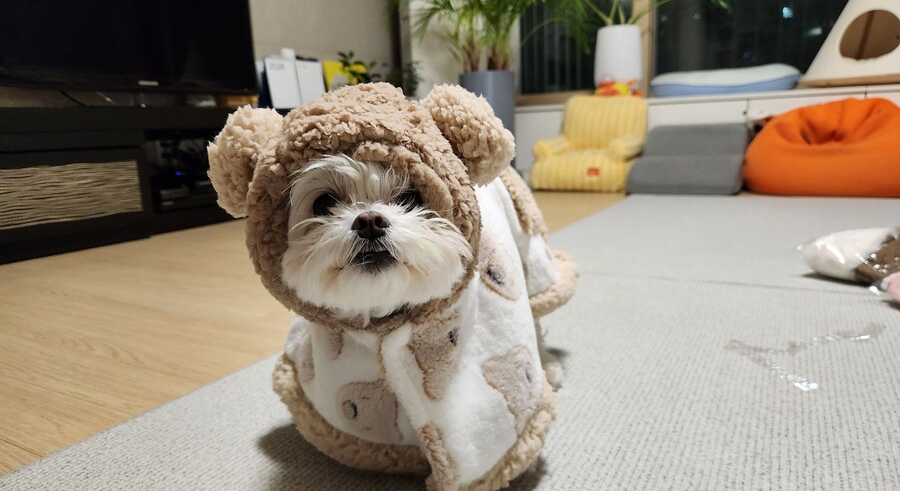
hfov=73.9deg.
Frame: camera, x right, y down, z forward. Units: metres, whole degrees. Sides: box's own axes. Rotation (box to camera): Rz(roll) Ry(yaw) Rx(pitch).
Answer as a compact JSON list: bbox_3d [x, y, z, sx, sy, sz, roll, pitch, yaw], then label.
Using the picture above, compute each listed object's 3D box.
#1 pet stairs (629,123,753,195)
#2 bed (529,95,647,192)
[{"bbox_3d":[1.139,-0.414,2.826,0.460,0.287,0.530,3,12,30],"label":"pet stairs"},{"bbox_3d":[0.732,-0.537,3.127,0.525,0.460,0.470,5,13,36],"label":"bed"}]

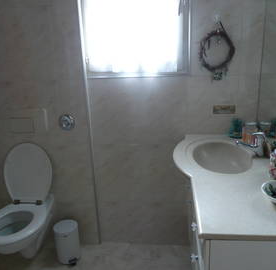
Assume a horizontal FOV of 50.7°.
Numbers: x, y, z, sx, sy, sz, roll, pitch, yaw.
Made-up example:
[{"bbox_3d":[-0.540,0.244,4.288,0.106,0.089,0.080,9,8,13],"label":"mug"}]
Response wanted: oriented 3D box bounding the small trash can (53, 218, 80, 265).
[{"bbox_3d":[-0.503,0.779,2.112,0.168,0.256,0.187,-11,17,-28],"label":"small trash can"}]

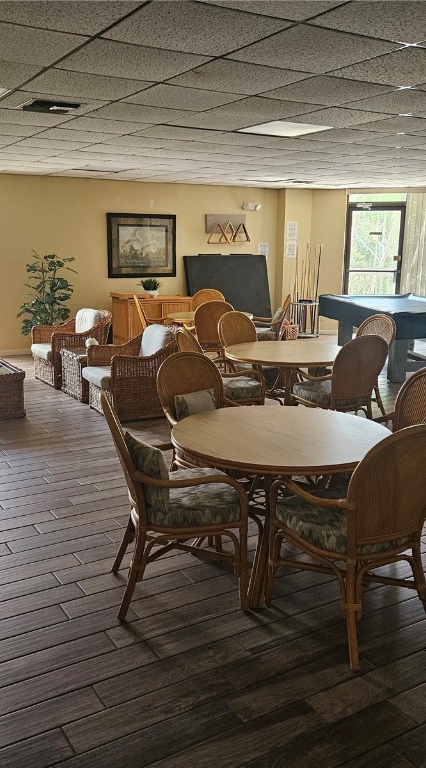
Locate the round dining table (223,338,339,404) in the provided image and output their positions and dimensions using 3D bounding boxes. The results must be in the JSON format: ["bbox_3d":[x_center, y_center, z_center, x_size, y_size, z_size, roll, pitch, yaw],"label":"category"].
[{"bbox_3d":[0.626,0.087,5.408,1.040,0.705,1.040,0,12,0],"label":"round dining table"}]

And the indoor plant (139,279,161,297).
[{"bbox_3d":[-0.879,-1.431,10.146,0.320,0.280,0.320,-7,14,-30],"label":"indoor plant"}]

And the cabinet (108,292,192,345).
[{"bbox_3d":[-0.887,-0.936,10.200,1.100,0.790,0.620,-7,14,-30],"label":"cabinet"}]

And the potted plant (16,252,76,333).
[{"bbox_3d":[-2.217,-1.070,9.202,0.750,1.450,0.740,-7,14,-30],"label":"potted plant"}]

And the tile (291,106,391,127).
[{"bbox_3d":[0.869,-1.839,4.666,0.600,0.020,0.600,-7,14,-30],"label":"tile"}]

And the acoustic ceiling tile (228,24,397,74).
[{"bbox_3d":[0.454,-1.515,3.089,0.600,0.020,0.600,-7,14,-30],"label":"acoustic ceiling tile"}]

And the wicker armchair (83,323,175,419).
[{"bbox_3d":[-0.732,-0.142,6.546,0.800,0.820,0.730,-7,14,-31],"label":"wicker armchair"}]

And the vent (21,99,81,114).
[{"bbox_3d":[-1.046,-1.781,4.411,0.340,0.040,0.380,-7,14,-30],"label":"vent"}]

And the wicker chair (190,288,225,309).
[{"bbox_3d":[-0.056,-0.681,8.445,0.580,0.925,0.610,0,12,-1],"label":"wicker chair"}]

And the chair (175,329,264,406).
[{"bbox_3d":[0.050,0.025,5.282,0.650,0.955,0.560,-6,14,-29],"label":"chair"}]

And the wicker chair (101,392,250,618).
[{"bbox_3d":[-0.171,0.494,3.063,0.640,0.955,0.560,-2,12,-11],"label":"wicker chair"}]

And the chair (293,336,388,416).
[{"bbox_3d":[0.949,0.069,5.090,0.560,0.960,0.650,-6,14,-29],"label":"chair"}]

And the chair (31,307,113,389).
[{"bbox_3d":[-1.591,-0.435,7.766,0.780,0.810,0.710,-7,14,-30],"label":"chair"}]

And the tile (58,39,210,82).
[{"bbox_3d":[-0.390,-1.543,3.236,0.600,0.020,0.600,-7,14,-30],"label":"tile"}]

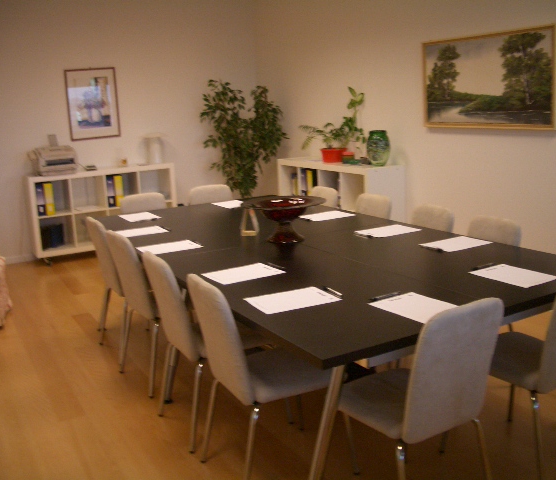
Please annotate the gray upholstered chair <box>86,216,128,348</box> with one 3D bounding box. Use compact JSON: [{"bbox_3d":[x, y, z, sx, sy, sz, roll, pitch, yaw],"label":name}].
[{"bbox_3d":[-0.847,0.265,4.048,0.530,0.840,0.440,-9,14,-29],"label":"gray upholstered chair"}]

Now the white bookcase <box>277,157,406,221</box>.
[{"bbox_3d":[0.554,-0.319,6.067,0.390,0.810,1.490,-9,13,-27],"label":"white bookcase"}]

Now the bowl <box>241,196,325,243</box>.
[{"bbox_3d":[0.038,-0.103,3.617,0.470,0.216,0.470,-3,12,1],"label":"bowl"}]

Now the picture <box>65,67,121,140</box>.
[{"bbox_3d":[-1.935,-1.427,6.797,0.520,0.725,0.030,-9,14,-29],"label":"picture"}]

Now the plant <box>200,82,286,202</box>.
[{"bbox_3d":[-0.357,-0.840,6.996,0.880,1.740,0.880,-3,12,1],"label":"plant"}]

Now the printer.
[{"bbox_3d":[-2.236,-0.793,6.437,0.420,0.270,0.350,-10,14,-30],"label":"printer"}]

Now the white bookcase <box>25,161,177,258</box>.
[{"bbox_3d":[-1.831,-0.339,6.788,1.490,0.800,0.390,-10,14,-30],"label":"white bookcase"}]

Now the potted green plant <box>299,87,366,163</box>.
[{"bbox_3d":[0.499,-1.052,5.941,0.400,0.680,0.560,-9,13,-27],"label":"potted green plant"}]

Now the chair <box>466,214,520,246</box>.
[{"bbox_3d":[0.928,0.317,3.368,0.530,0.840,0.440,-9,14,-29],"label":"chair"}]

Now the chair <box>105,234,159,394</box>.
[{"bbox_3d":[-0.592,0.347,3.595,0.530,0.840,0.440,-11,14,-32],"label":"chair"}]

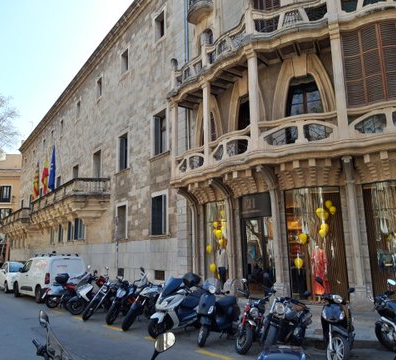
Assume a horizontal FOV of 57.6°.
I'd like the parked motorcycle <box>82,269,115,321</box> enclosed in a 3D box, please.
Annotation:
[{"bbox_3d":[-2.897,3.519,11.164,0.820,1.300,2.120,-5,-12,17],"label":"parked motorcycle"}]

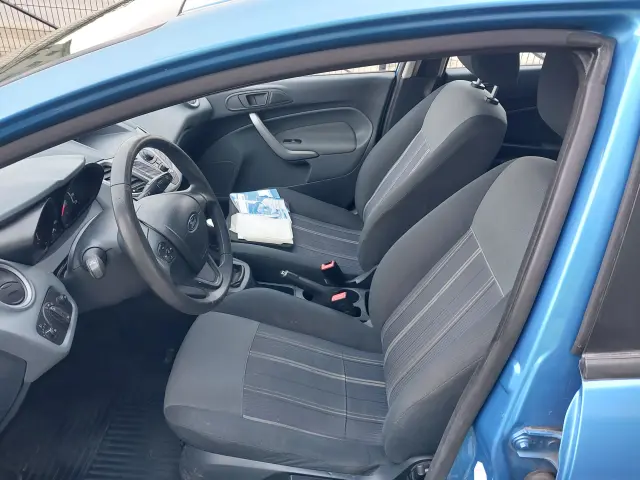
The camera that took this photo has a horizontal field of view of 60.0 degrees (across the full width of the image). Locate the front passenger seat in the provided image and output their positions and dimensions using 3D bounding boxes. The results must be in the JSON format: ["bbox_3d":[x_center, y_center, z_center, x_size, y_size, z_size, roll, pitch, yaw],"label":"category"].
[{"bbox_3d":[0.142,-0.240,1.731,0.850,0.905,0.510,3,30,3],"label":"front passenger seat"}]

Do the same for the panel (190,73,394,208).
[{"bbox_3d":[-0.146,-0.362,2.054,0.810,0.540,0.110,3,30,3],"label":"panel"}]

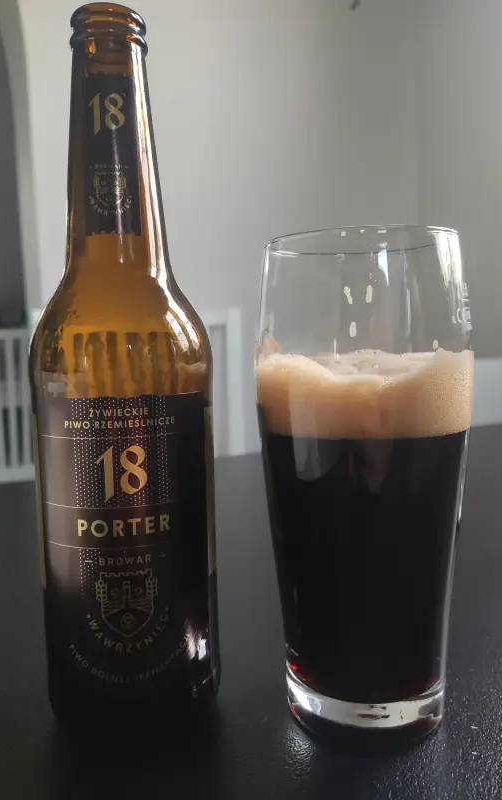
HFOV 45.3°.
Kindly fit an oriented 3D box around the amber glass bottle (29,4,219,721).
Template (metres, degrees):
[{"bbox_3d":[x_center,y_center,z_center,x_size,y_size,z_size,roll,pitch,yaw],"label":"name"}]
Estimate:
[{"bbox_3d":[-0.048,-0.007,0.230,0.068,0.260,0.068,-2,6,-10],"label":"amber glass bottle"}]

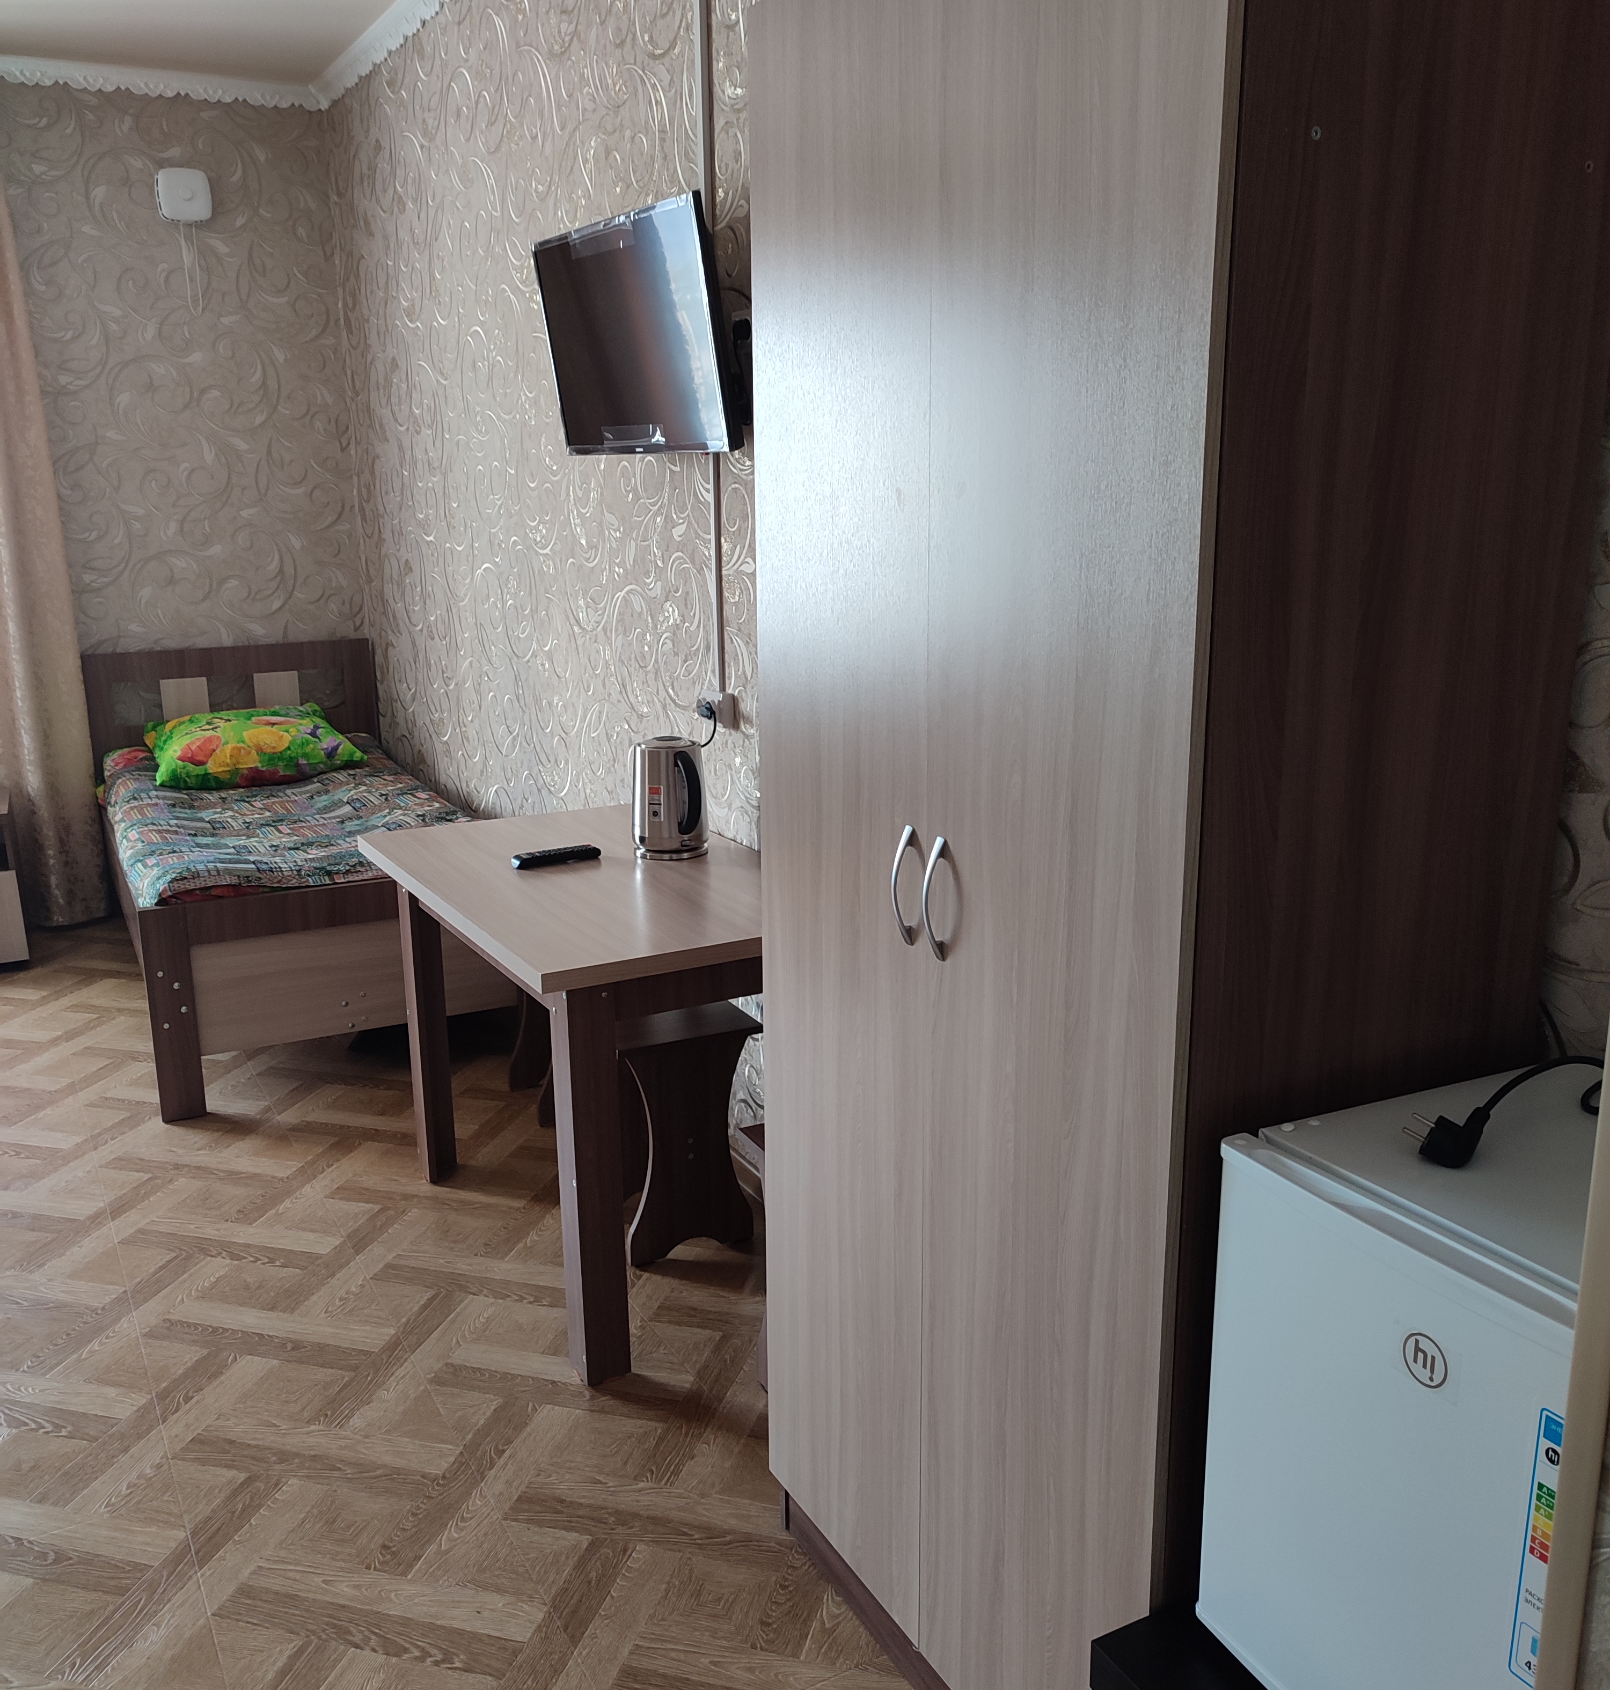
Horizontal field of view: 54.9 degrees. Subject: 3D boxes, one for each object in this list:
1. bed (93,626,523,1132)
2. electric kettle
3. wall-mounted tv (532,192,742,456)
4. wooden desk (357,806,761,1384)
[{"bbox_3d":[-1.587,-0.043,4.722,0.950,0.936,2.040,-7,15,-26],"label":"bed"},{"bbox_3d":[-0.265,-0.094,3.087,0.155,0.232,0.205,-6,14,-24],"label":"electric kettle"},{"bbox_3d":[-0.327,-0.984,3.011,0.055,0.430,0.730,-17,20,-27],"label":"wall-mounted tv"},{"bbox_3d":[-0.383,0.424,3.063,0.651,0.763,1.095,-8,15,-29],"label":"wooden desk"}]

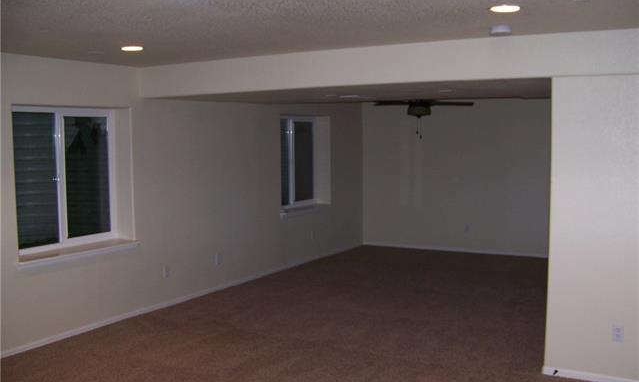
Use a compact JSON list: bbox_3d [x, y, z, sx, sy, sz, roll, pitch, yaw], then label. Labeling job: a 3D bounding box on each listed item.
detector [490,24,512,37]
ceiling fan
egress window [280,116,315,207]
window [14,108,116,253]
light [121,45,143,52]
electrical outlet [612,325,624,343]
[{"bbox_3d":[1.125,-0.986,4.002,0.137,0.046,0.137,3,6,31],"label":"detector"},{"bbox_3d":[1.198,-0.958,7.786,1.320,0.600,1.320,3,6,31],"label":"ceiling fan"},{"bbox_3d":[-0.349,-0.391,8.872,0.090,1.240,1.190,3,6,31],"label":"egress window"},{"bbox_3d":[-2.265,-0.106,5.669,0.090,1.230,1.180,3,6,31],"label":"window"},{"bbox_3d":[-1.406,-1.068,4.834,0.165,0.040,0.165,0,5,0],"label":"light"},{"bbox_3d":[1.986,0.951,4.299,0.072,0.116,0.010,3,6,31],"label":"electrical outlet"}]

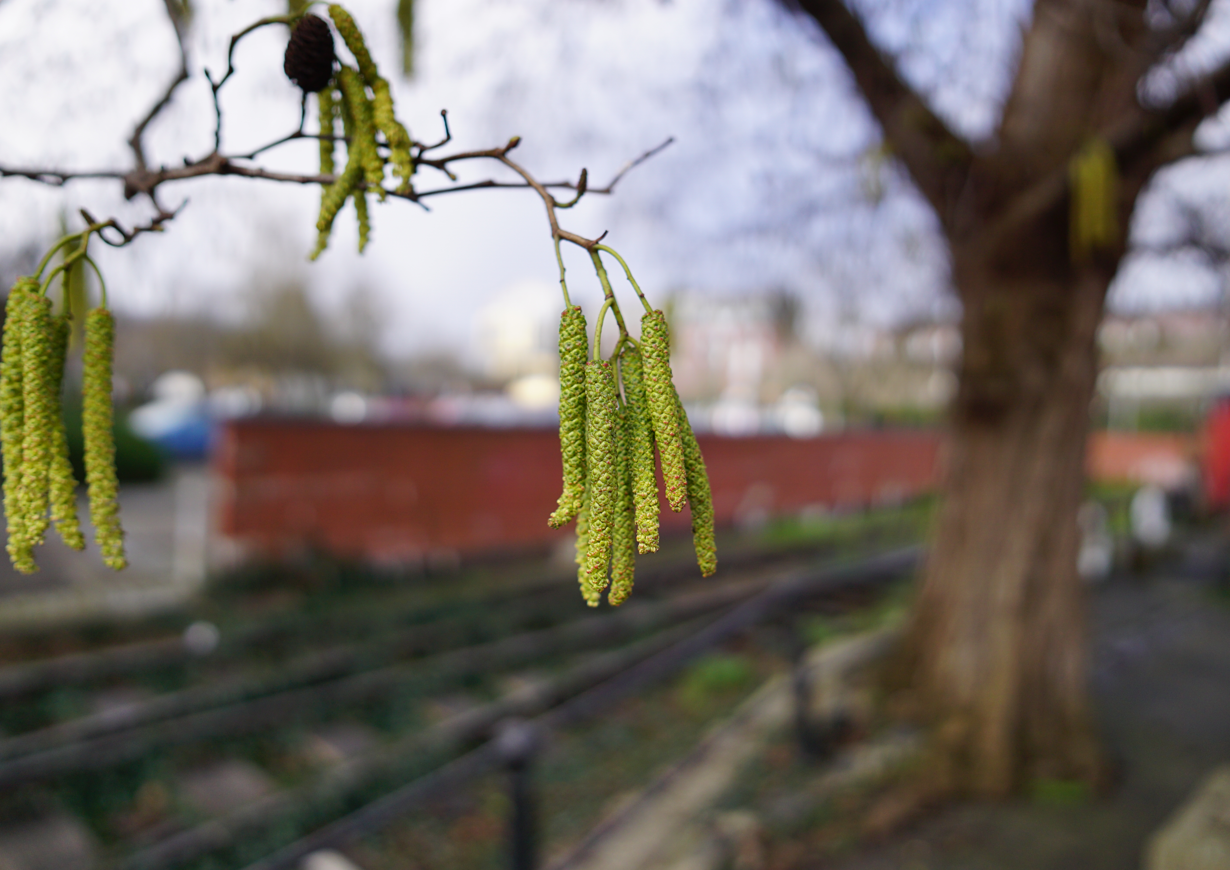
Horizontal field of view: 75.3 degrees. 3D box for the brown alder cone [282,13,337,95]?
[{"bbox_3d":[-0.099,-0.123,0.258,0.015,0.026,0.015,6,0,-23],"label":"brown alder cone"}]

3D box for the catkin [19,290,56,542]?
[{"bbox_3d":[-0.186,-0.005,0.257,0.009,0.083,0.008,0,0,-36],"label":"catkin"}]

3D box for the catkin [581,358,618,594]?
[{"bbox_3d":[-0.005,0.012,0.233,0.009,0.068,0.008,0,0,-1],"label":"catkin"}]

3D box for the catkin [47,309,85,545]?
[{"bbox_3d":[-0.181,-0.001,0.263,0.010,0.078,0.008,-3,0,0],"label":"catkin"}]

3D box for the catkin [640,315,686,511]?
[{"bbox_3d":[0.015,-0.007,0.236,0.009,0.060,0.008,-7,0,4],"label":"catkin"}]

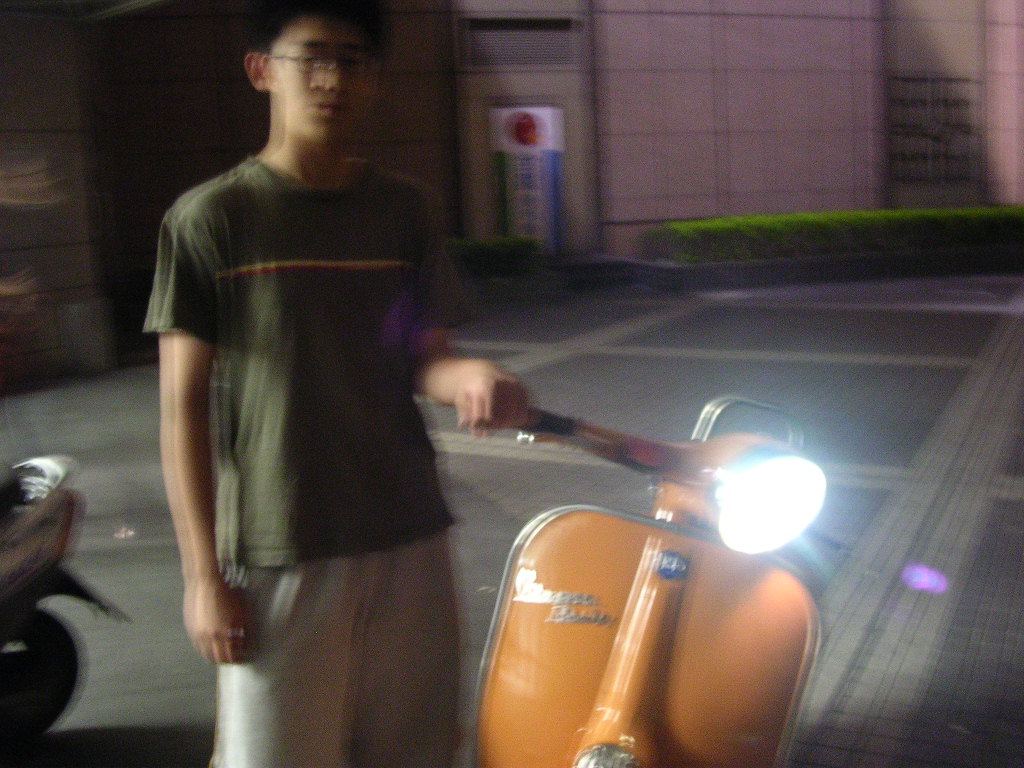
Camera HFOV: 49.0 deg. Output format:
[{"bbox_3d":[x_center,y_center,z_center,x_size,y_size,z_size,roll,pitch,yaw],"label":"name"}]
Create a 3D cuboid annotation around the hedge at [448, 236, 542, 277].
[{"bbox_3d":[-0.550,-1.450,13.100,1.900,0.520,0.800,-12,14,-43],"label":"hedge"}]

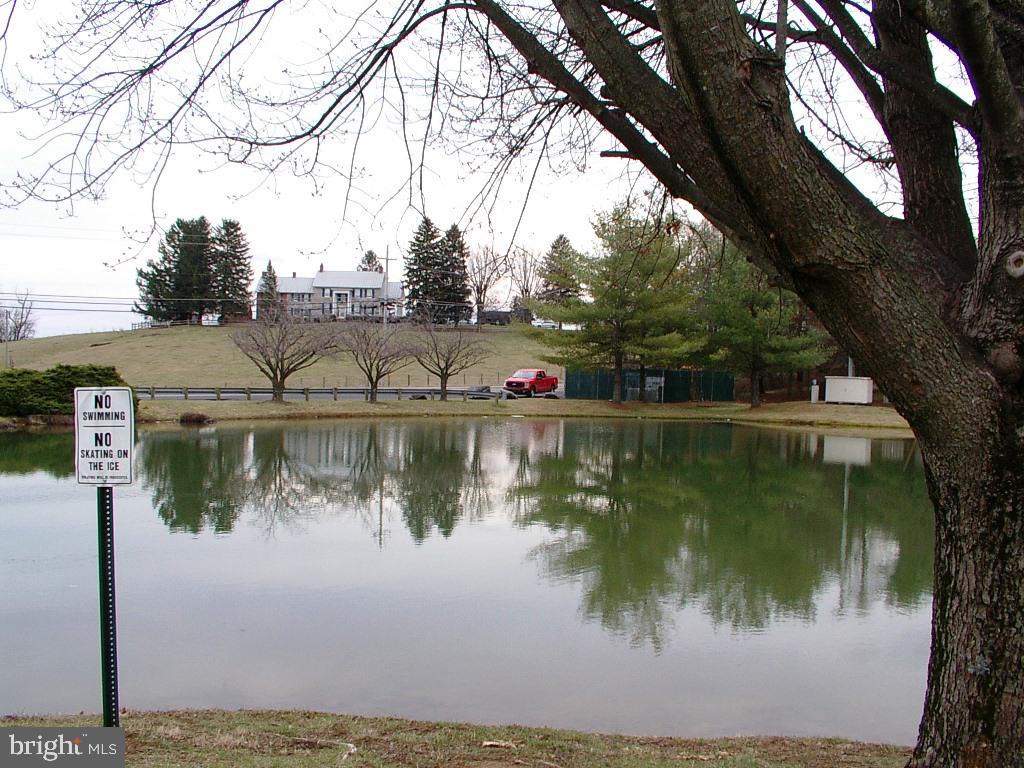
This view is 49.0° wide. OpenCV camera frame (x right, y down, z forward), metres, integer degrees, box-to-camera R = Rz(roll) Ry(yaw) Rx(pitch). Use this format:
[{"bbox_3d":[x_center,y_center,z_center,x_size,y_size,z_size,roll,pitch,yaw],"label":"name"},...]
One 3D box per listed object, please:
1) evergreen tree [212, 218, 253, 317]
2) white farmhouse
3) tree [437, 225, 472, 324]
[{"bbox_3d":[-44.010,-18.344,177.000,6.600,15.400,6.600,2,1,0],"label":"evergreen tree"},{"bbox_3d":[-30.600,-15.780,196.000,23.500,9.400,9.500,2,1,3],"label":"white farmhouse"},{"bbox_3d":[-9.751,-18.898,194.000,6.300,17.300,6.300,2,1,0],"label":"tree"}]

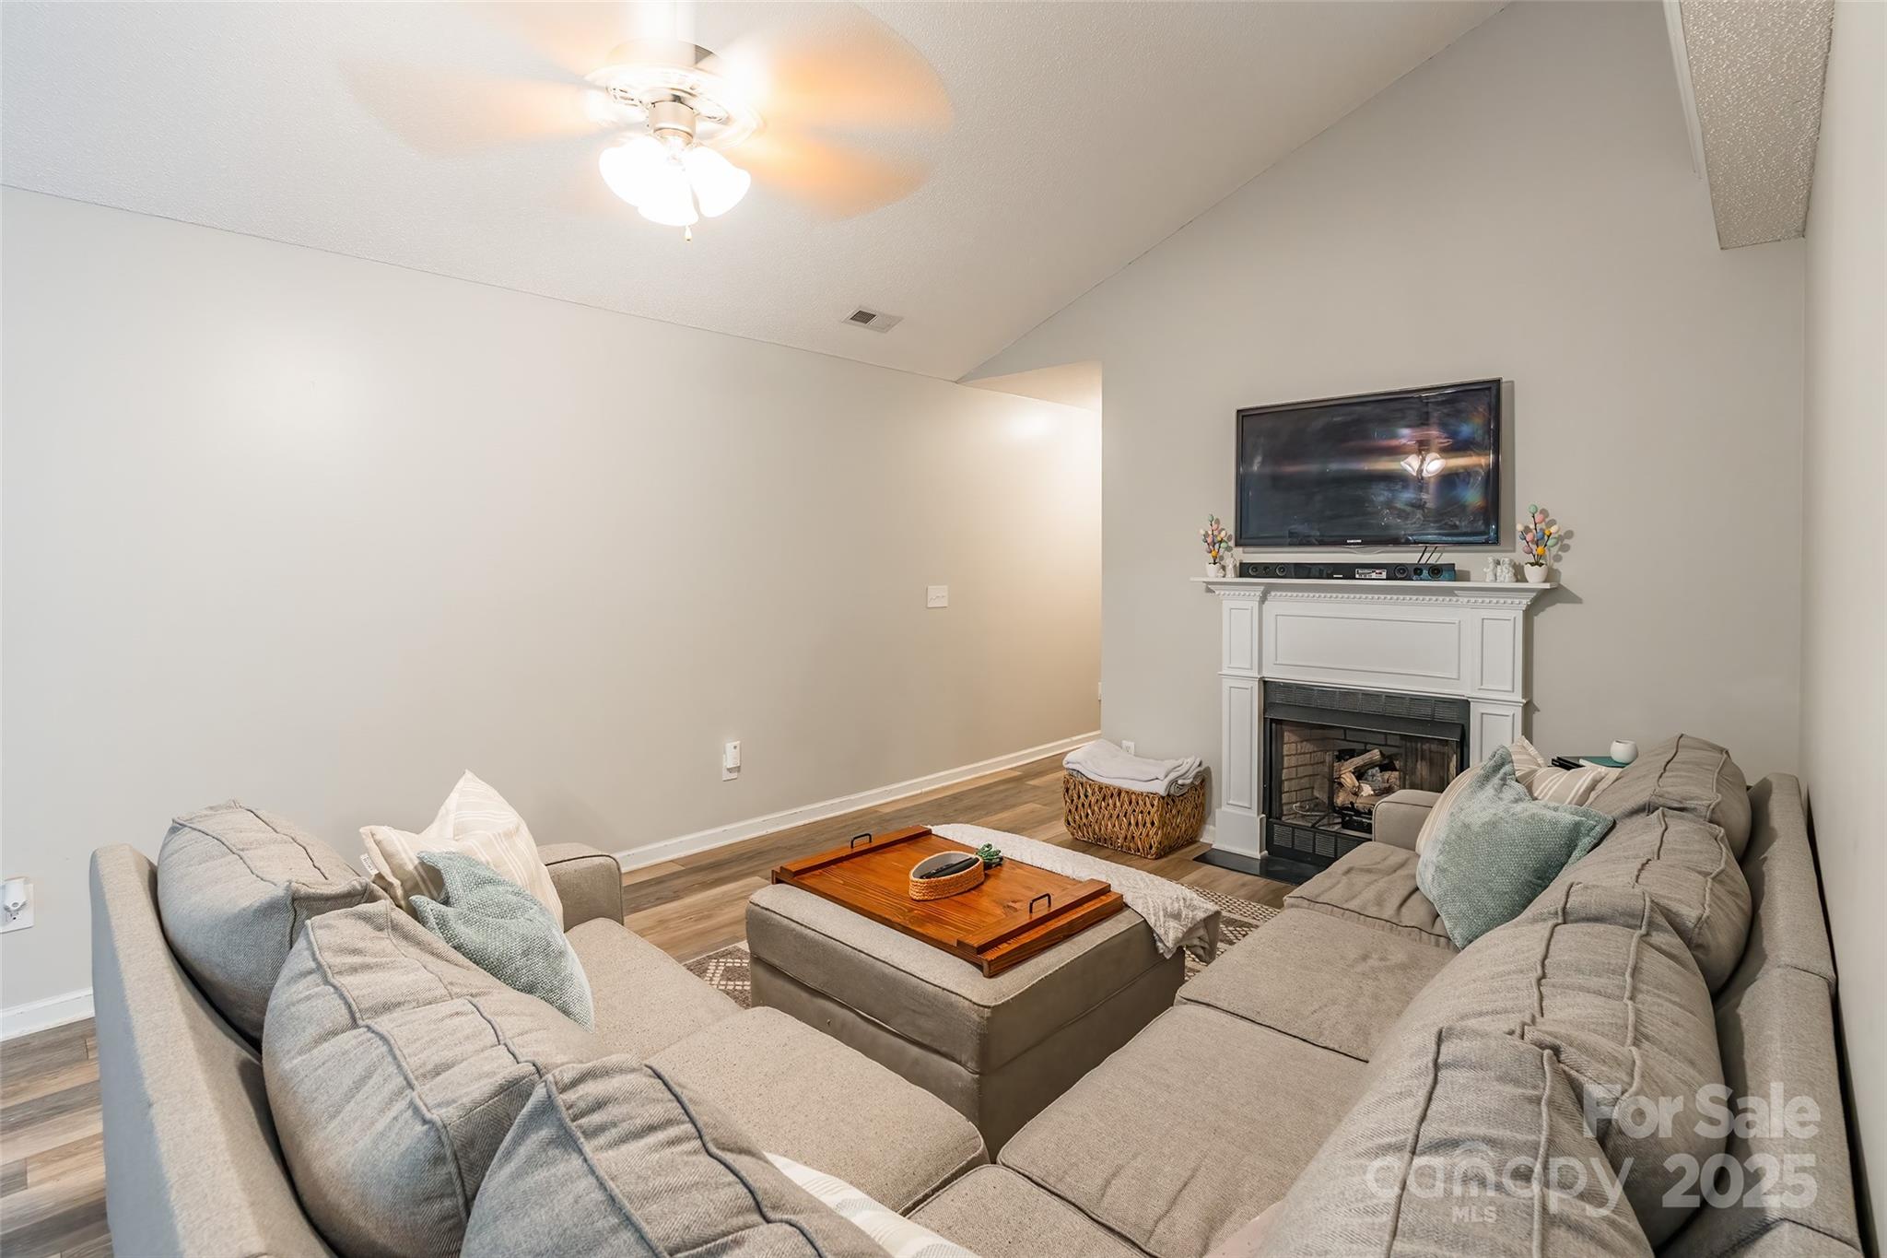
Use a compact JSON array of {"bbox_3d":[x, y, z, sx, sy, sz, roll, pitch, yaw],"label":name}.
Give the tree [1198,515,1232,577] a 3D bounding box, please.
[{"bbox_3d":[1.325,-0.400,4.101,0.135,0.300,0.135,-5,6,-45],"label":"tree"}]

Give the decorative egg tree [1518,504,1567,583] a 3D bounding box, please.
[{"bbox_3d":[2.251,-0.319,3.169,0.135,0.298,0.135,-5,6,-45],"label":"decorative egg tree"}]

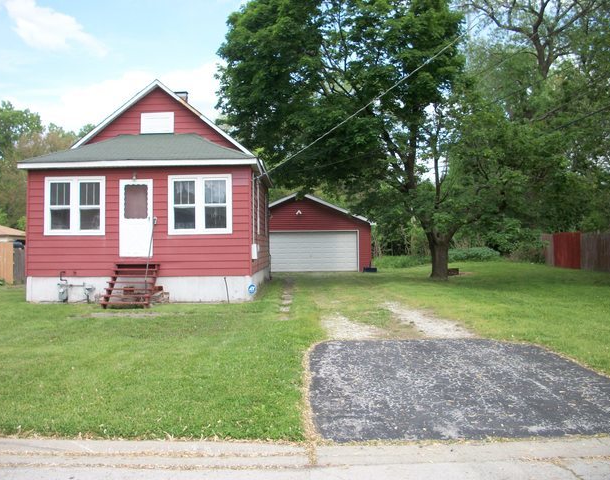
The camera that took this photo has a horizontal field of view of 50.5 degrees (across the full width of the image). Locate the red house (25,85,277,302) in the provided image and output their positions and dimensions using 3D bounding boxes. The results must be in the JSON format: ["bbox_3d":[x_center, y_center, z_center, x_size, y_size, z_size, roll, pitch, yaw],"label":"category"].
[{"bbox_3d":[-4.500,-1.560,21.900,6.450,6.550,9.400,0,0,0],"label":"red house"}]

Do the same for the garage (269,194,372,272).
[{"bbox_3d":[-0.250,-0.380,37.600,7.600,4.200,6.900,0,0,0],"label":"garage"}]

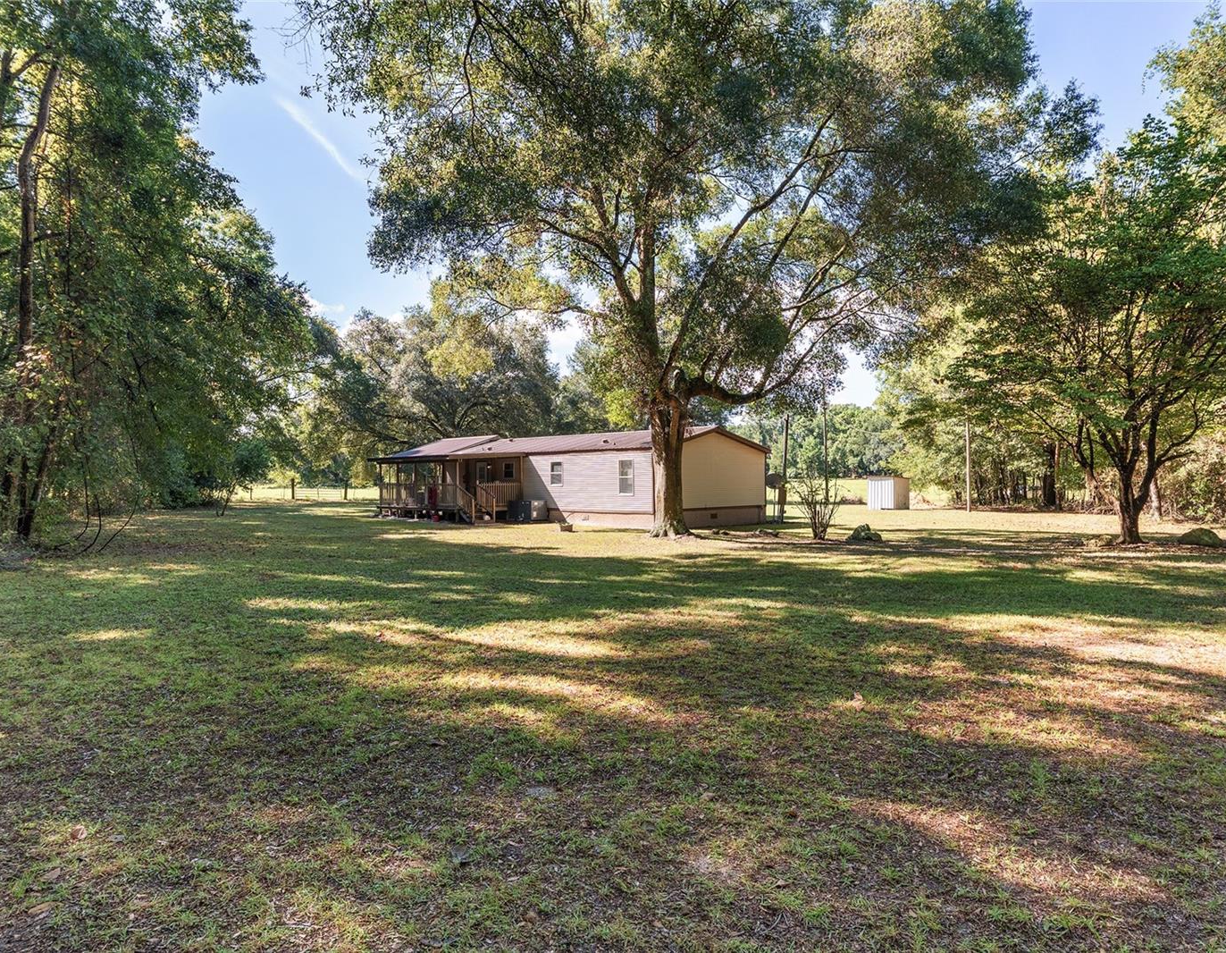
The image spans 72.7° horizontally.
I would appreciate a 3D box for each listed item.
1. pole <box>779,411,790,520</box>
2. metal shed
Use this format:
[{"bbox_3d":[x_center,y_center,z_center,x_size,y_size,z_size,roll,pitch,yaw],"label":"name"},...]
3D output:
[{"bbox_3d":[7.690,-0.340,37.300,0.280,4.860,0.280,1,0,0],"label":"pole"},{"bbox_3d":[18.000,1.070,54.300,2.170,2.120,1.760,0,-1,-44],"label":"metal shed"}]

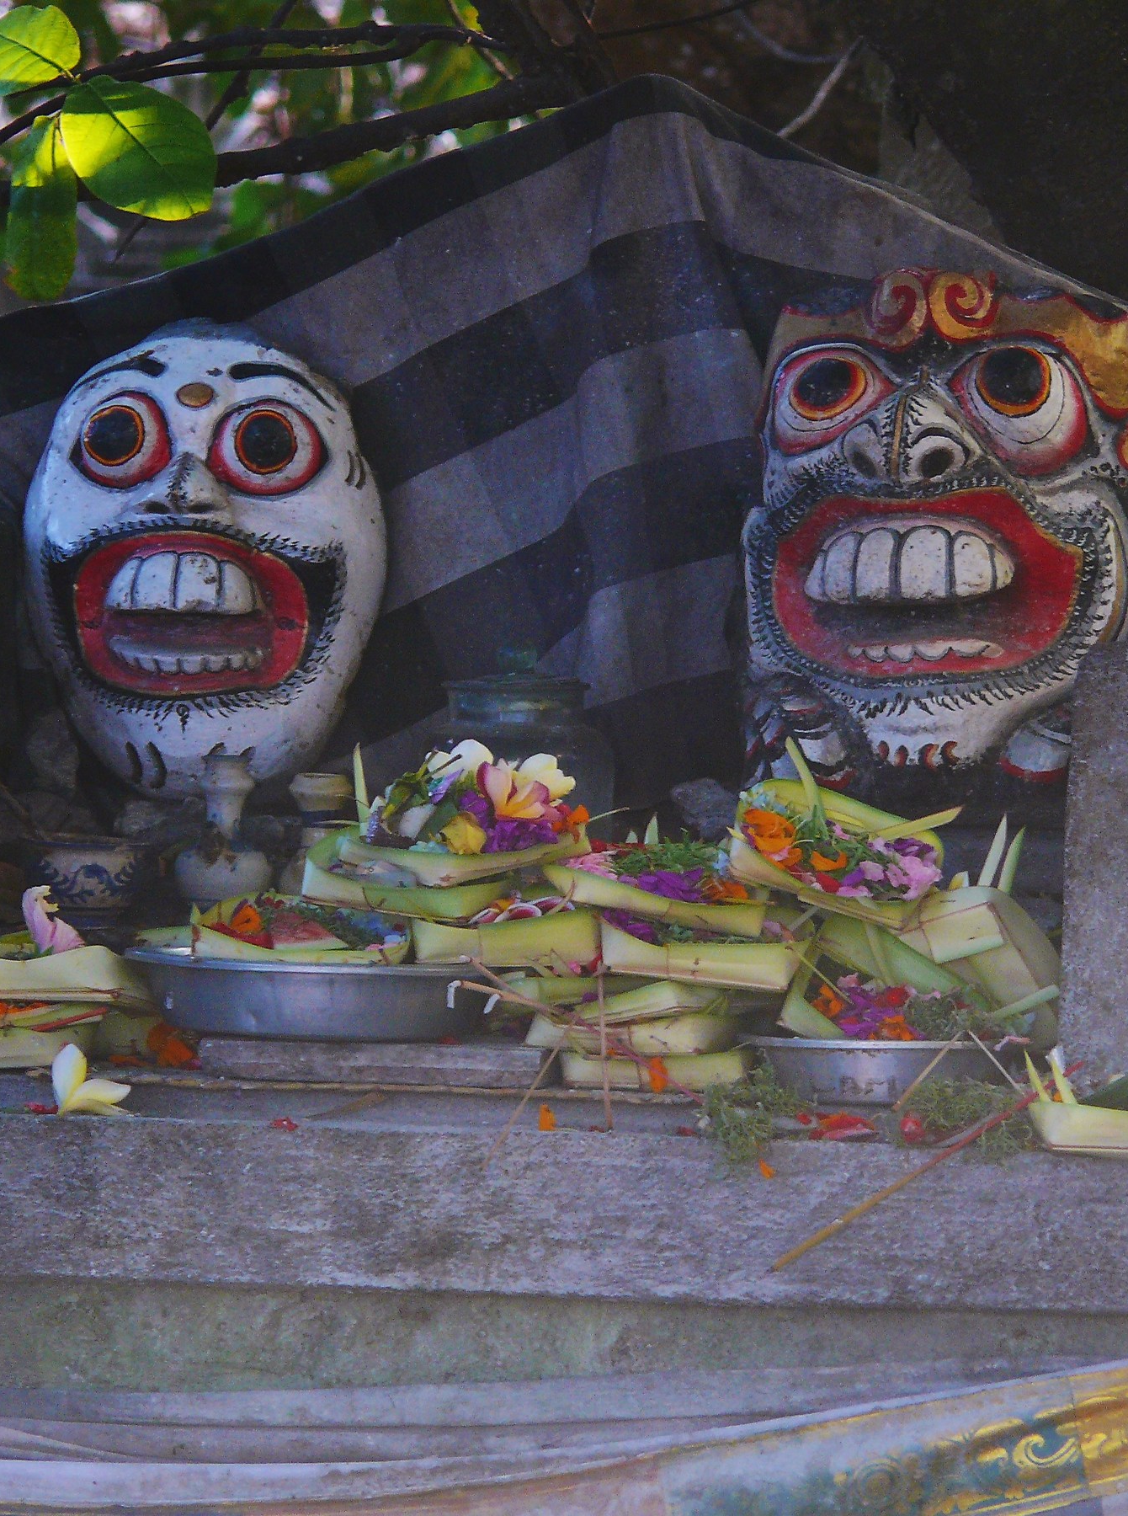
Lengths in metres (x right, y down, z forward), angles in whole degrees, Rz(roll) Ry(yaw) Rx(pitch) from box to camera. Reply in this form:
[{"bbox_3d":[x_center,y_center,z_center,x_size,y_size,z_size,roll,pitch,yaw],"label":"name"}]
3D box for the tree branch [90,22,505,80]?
[{"bbox_3d":[-0.170,-0.450,14.000,0.265,0.036,0.050,0,5,0],"label":"tree branch"}]

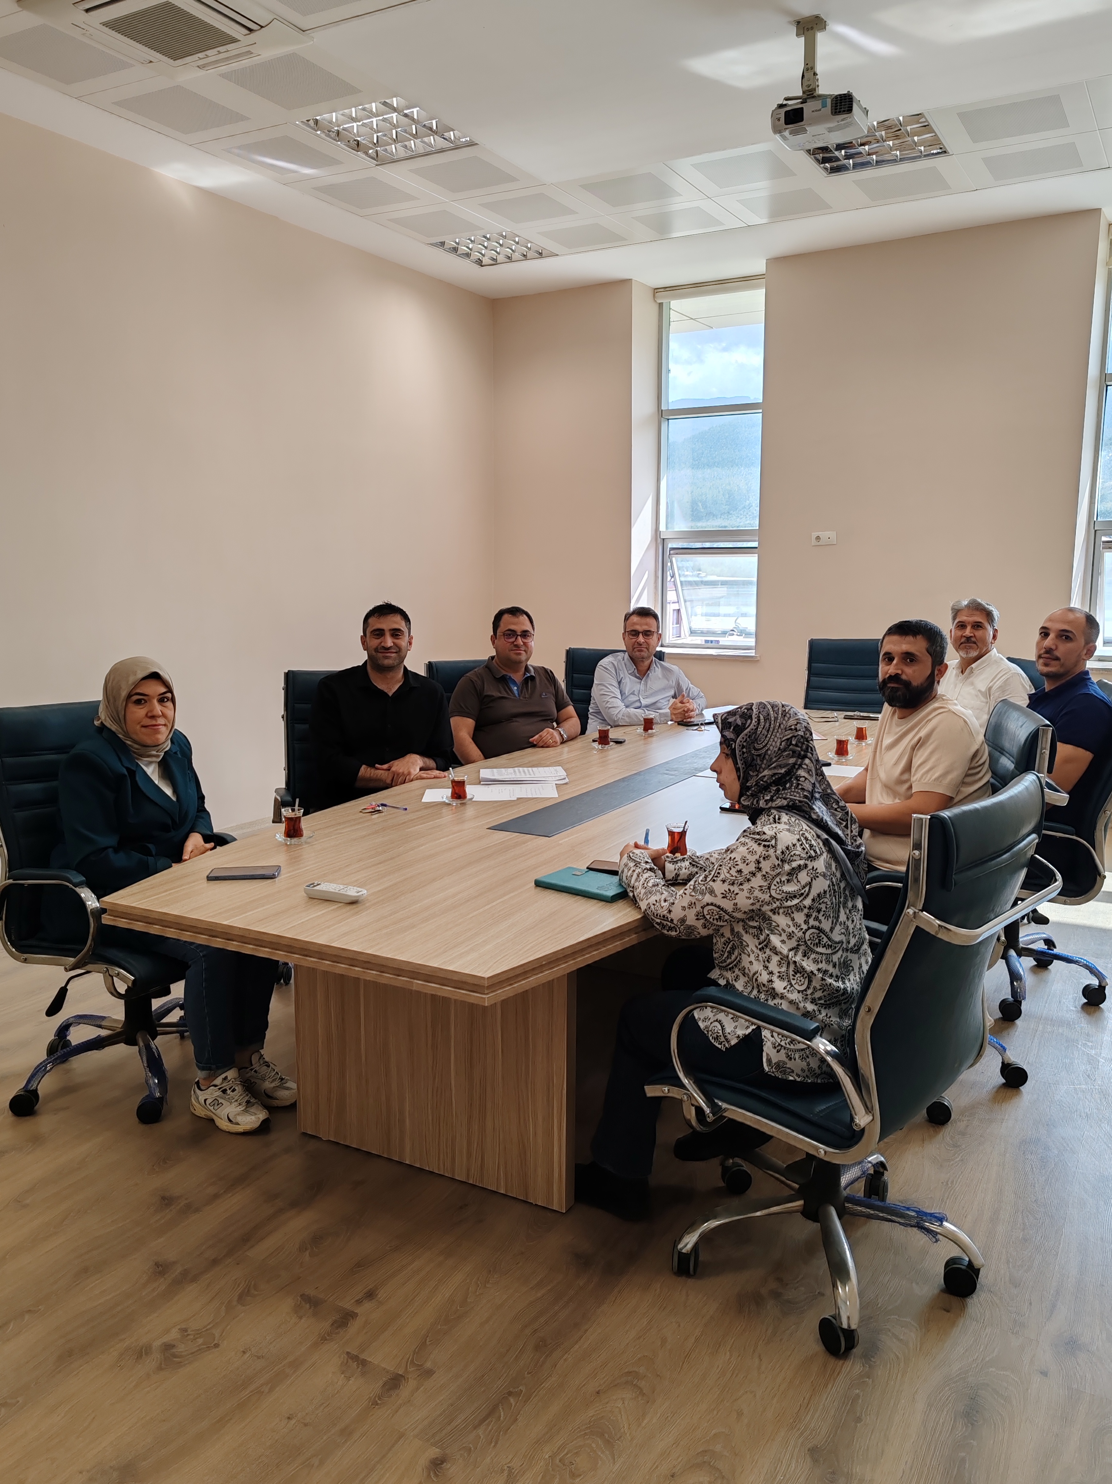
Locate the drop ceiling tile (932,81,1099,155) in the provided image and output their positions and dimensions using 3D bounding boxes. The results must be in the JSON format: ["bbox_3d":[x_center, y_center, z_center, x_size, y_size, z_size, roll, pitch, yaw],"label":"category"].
[{"bbox_3d":[1.943,-2.633,4.891,0.600,0.030,0.600,5,10,29],"label":"drop ceiling tile"}]

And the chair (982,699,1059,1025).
[{"bbox_3d":[1.070,0.454,3.346,0.700,1.080,0.620,1,9,6],"label":"chair"}]

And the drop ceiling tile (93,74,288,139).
[{"bbox_3d":[-1.543,-2.618,4.795,0.590,0.020,0.590,5,10,29],"label":"drop ceiling tile"}]

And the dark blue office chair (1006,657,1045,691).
[{"bbox_3d":[1.770,0.199,4.991,0.700,1.080,0.620,0,9,-3],"label":"dark blue office chair"}]

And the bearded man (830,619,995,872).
[{"bbox_3d":[0.900,0.331,3.350,0.800,1.320,0.550,-1,9,-3],"label":"bearded man"}]

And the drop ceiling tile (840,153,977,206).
[{"bbox_3d":[1.720,-2.773,5.725,0.600,0.030,0.600,5,10,29],"label":"drop ceiling tile"}]

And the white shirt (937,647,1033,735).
[{"bbox_3d":[1.776,-0.071,4.845,0.500,0.620,0.330,7,11,39],"label":"white shirt"}]

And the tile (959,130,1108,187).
[{"bbox_3d":[2.232,-2.713,5.412,0.590,0.020,0.590,5,10,29],"label":"tile"}]

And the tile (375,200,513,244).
[{"bbox_3d":[-0.664,-2.868,6.377,0.600,0.030,0.600,5,10,29],"label":"tile"}]

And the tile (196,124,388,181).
[{"bbox_3d":[-1.248,-2.703,5.320,0.600,0.030,0.600,5,10,29],"label":"tile"}]

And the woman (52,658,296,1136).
[{"bbox_3d":[-1.068,0.393,3.308,0.740,1.260,0.500,6,10,34],"label":"woman"}]

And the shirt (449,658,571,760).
[{"bbox_3d":[-0.179,-0.027,4.656,0.500,0.560,0.330,-5,10,-32],"label":"shirt"}]

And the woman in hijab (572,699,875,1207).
[{"bbox_3d":[0.354,0.479,2.553,0.720,1.180,0.490,6,10,35],"label":"woman in hijab"}]

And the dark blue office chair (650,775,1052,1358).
[{"bbox_3d":[0.597,0.597,2.422,0.720,1.080,0.630,7,11,36],"label":"dark blue office chair"}]

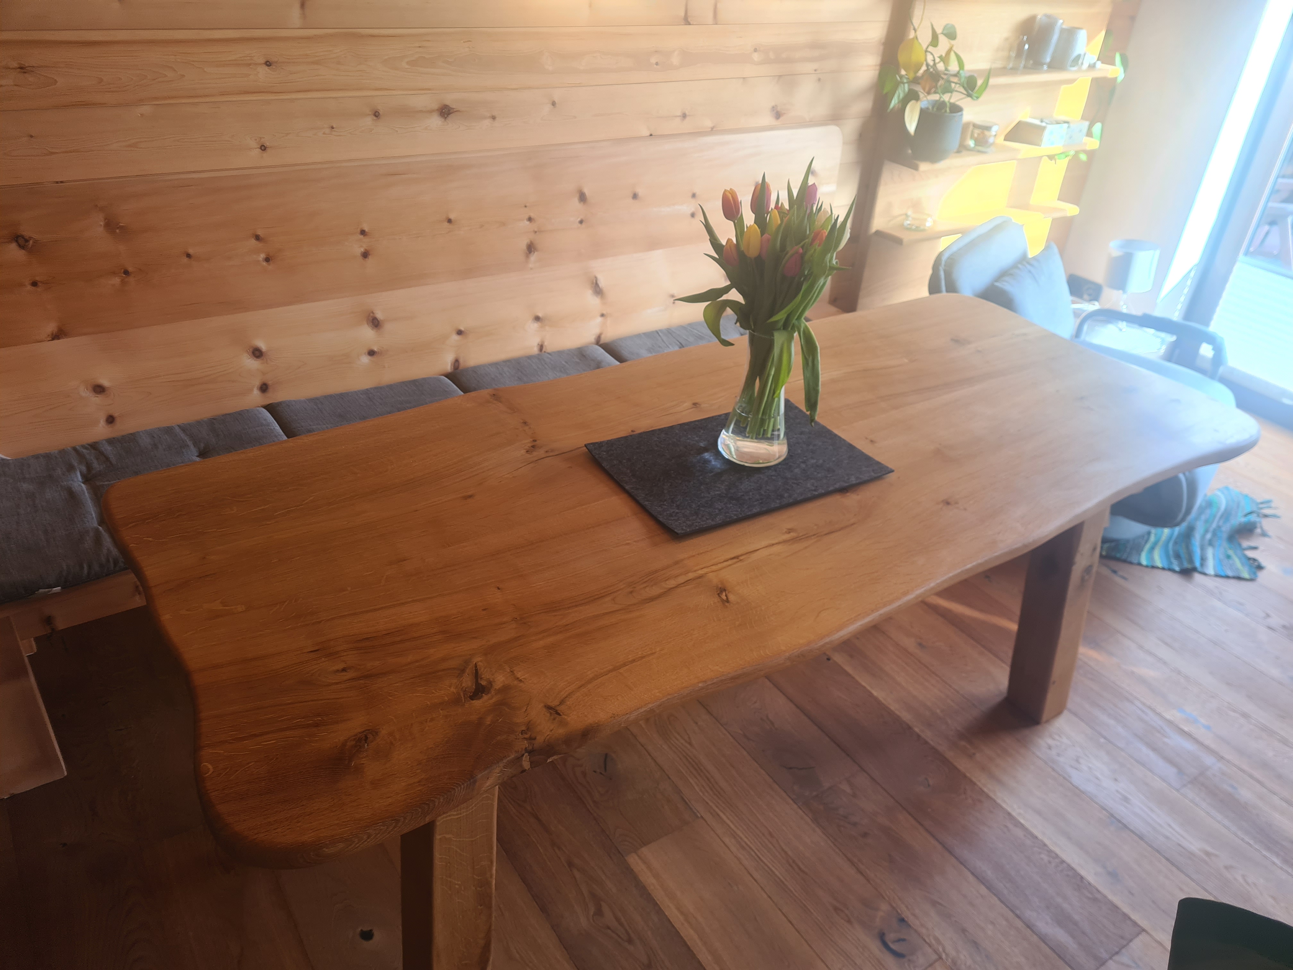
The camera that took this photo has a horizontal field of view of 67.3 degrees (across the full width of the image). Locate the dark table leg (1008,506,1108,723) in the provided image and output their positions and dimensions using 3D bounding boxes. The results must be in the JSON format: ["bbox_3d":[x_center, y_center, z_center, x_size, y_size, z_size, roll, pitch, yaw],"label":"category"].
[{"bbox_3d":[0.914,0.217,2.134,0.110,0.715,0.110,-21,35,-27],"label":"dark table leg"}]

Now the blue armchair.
[{"bbox_3d":[1.338,-0.332,2.993,0.800,0.800,0.700,25,37,30],"label":"blue armchair"}]

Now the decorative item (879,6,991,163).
[{"bbox_3d":[0.852,-1.168,2.875,0.340,0.430,0.250,-16,37,-30],"label":"decorative item"}]

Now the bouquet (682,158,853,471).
[{"bbox_3d":[0.182,-0.280,1.595,0.250,0.500,0.220,8,32,6],"label":"bouquet"}]

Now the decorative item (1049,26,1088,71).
[{"bbox_3d":[1.411,-1.461,3.253,0.085,0.125,0.085,-16,37,-30],"label":"decorative item"}]

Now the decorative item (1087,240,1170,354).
[{"bbox_3d":[1.670,-0.675,3.370,0.200,0.360,0.200,-16,37,-30],"label":"decorative item"}]

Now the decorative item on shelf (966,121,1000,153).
[{"bbox_3d":[1.101,-1.154,3.208,0.080,0.086,0.080,-16,37,-30],"label":"decorative item on shelf"}]

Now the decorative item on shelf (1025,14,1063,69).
[{"bbox_3d":[1.302,-1.445,3.184,0.088,0.154,0.088,-16,37,-30],"label":"decorative item on shelf"}]

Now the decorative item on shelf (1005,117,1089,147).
[{"bbox_3d":[1.421,-1.241,3.404,0.280,0.075,0.120,-16,37,-30],"label":"decorative item on shelf"}]

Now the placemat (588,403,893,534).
[{"bbox_3d":[0.163,-0.046,1.695,0.450,0.005,0.300,-16,37,-30],"label":"placemat"}]

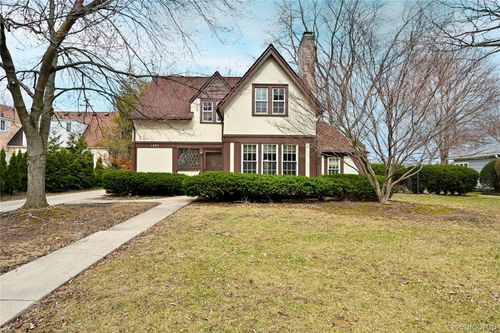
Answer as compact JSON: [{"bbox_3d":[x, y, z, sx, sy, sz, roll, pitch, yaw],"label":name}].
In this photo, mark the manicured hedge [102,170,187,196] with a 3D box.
[{"bbox_3d":[-5.400,0.840,14.300,4.500,1.250,1.300,0,0,0],"label":"manicured hedge"}]

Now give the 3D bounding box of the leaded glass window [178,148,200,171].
[{"bbox_3d":[-3.600,-0.480,16.500,1.300,1.420,0.130,0,0,0],"label":"leaded glass window"}]

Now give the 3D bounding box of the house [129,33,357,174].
[{"bbox_3d":[0.200,-3.600,18.100,14.200,10.000,8.800,0,0,0],"label":"house"}]

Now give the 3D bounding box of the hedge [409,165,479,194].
[{"bbox_3d":[10.700,0.660,15.500,4.000,1.620,1.600,0,0,0],"label":"hedge"}]

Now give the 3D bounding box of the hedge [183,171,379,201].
[{"bbox_3d":[1.600,0.870,12.800,9.100,1.250,1.400,0,0,0],"label":"hedge"}]

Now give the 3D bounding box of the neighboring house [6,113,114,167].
[{"bbox_3d":[-18.700,-2.100,27.500,13.000,7.100,9.000,0,0,0],"label":"neighboring house"}]

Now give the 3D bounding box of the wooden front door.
[{"bbox_3d":[-2.130,0.180,16.500,1.020,2.080,0.120,0,0,0],"label":"wooden front door"}]

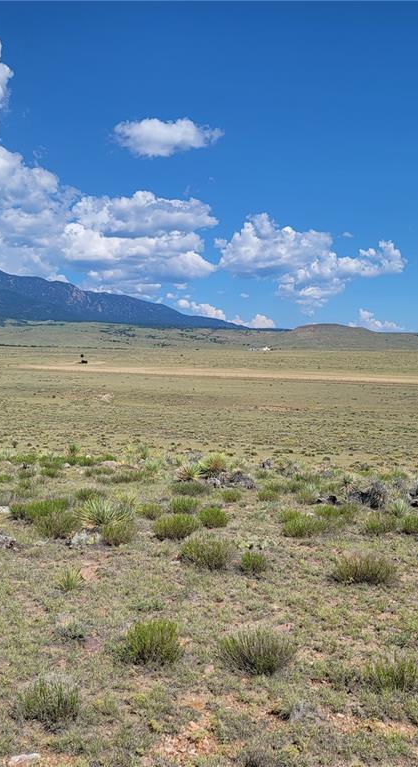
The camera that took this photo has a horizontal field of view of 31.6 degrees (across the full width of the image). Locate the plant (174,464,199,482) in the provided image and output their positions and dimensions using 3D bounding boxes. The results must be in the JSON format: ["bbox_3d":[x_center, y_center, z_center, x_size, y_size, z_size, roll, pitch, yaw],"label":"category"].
[{"bbox_3d":[-0.387,1.549,12.720,0.447,0.283,0.425,0,3,0],"label":"plant"}]

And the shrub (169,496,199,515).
[{"bbox_3d":[-0.325,1.563,9.434,0.408,0.187,0.388,0,3,0],"label":"shrub"}]

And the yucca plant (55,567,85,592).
[{"bbox_3d":[-1.062,1.490,5.650,0.222,0.174,0.211,0,3,0],"label":"yucca plant"}]

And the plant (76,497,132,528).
[{"bbox_3d":[-1.225,1.504,8.586,0.650,0.333,0.618,0,3,0],"label":"plant"}]

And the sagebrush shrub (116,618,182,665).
[{"bbox_3d":[-0.337,1.510,4.326,0.386,0.229,0.367,0,3,0],"label":"sagebrush shrub"}]

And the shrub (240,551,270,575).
[{"bbox_3d":[0.401,1.579,6.519,0.265,0.185,0.251,0,3,0],"label":"shrub"}]

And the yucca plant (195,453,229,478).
[{"bbox_3d":[0.062,1.458,13.144,0.605,0.428,0.574,0,3,0],"label":"yucca plant"}]

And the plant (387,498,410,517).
[{"bbox_3d":[2.391,1.565,9.328,0.278,0.206,0.264,0,3,0],"label":"plant"}]

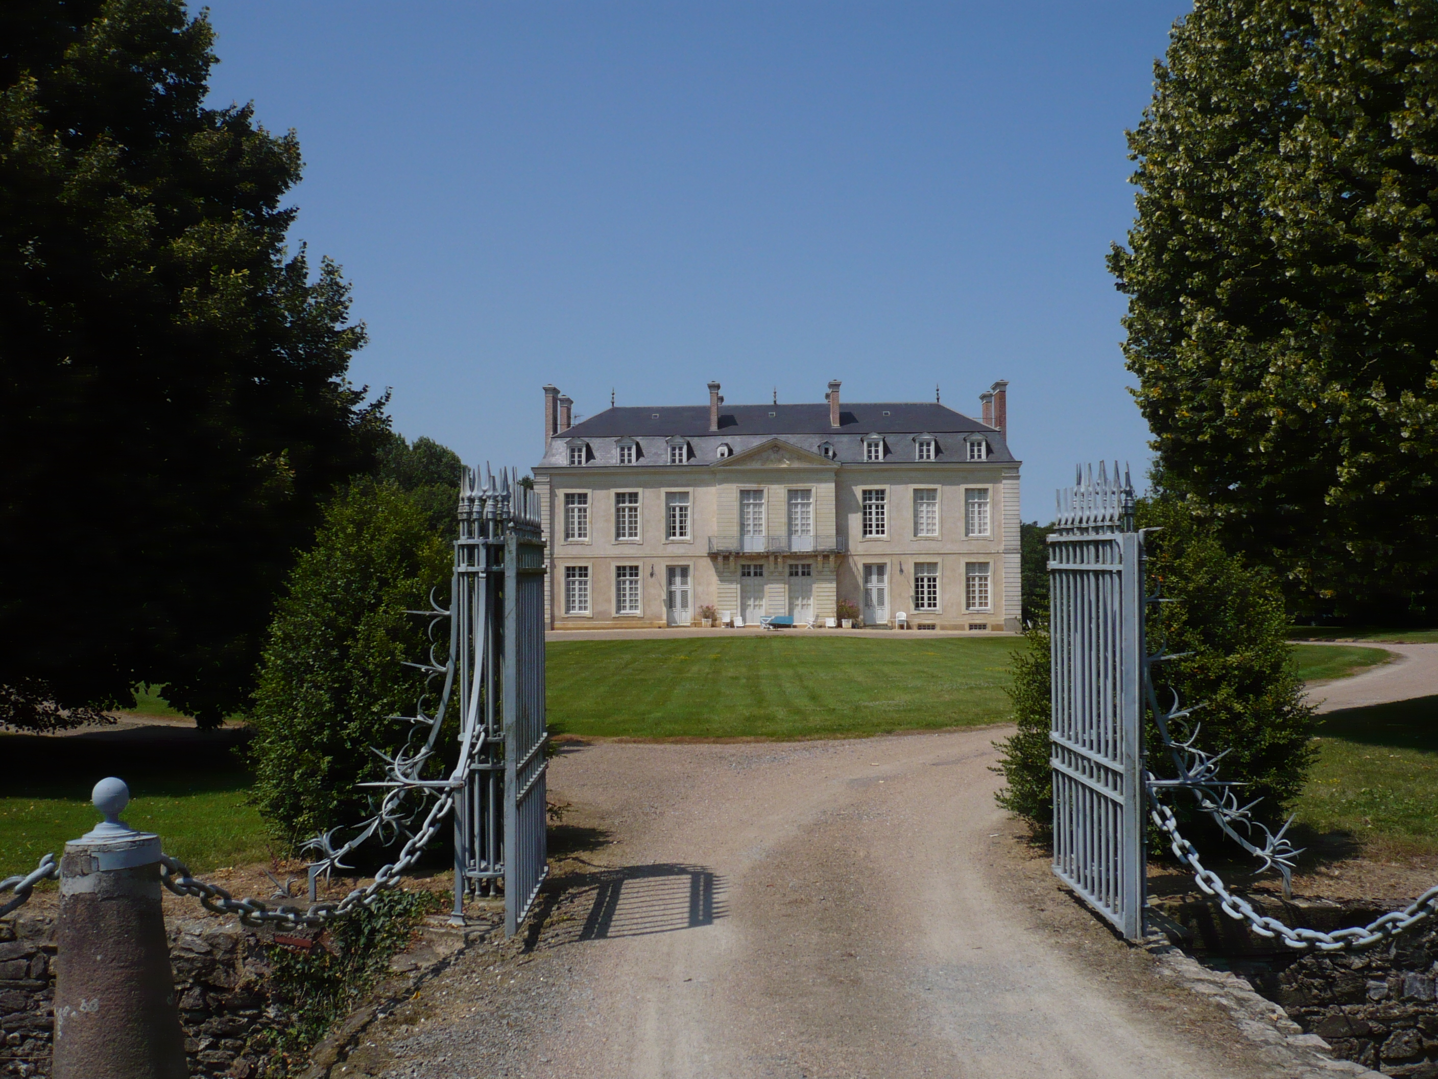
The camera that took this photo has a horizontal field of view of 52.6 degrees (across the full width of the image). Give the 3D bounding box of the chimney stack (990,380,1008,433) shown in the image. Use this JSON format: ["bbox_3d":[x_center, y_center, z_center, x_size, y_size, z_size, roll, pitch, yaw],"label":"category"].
[{"bbox_3d":[15.255,-7.202,79.194,0.650,3.000,1.800,-1,-1,1],"label":"chimney stack"}]

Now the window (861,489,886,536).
[{"bbox_3d":[8.495,-1.447,79.672,1.320,2.650,0.220,-1,-1,2],"label":"window"}]

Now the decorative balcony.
[{"bbox_3d":[2.991,0.318,74.725,7.000,0.970,1.100,-1,-1,1],"label":"decorative balcony"}]

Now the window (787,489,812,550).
[{"bbox_3d":[4.397,-1.099,79.034,1.340,3.360,0.220,-1,-1,2],"label":"window"}]

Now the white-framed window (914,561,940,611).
[{"bbox_3d":[10.824,2.454,75.804,1.220,2.470,0.200,-1,-1,1],"label":"white-framed window"}]

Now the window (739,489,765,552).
[{"bbox_3d":[1.804,-1.070,79.141,1.340,3.360,0.220,-1,-1,2],"label":"window"}]

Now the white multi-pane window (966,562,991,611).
[{"bbox_3d":[13.502,2.464,75.742,1.220,2.470,0.200,-1,-1,1],"label":"white multi-pane window"}]

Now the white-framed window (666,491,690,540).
[{"bbox_3d":[-2.148,-1.212,76.173,1.220,2.470,0.200,-1,-1,1],"label":"white-framed window"}]

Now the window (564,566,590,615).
[{"bbox_3d":[-7.847,2.791,80.282,1.320,2.650,0.220,-1,-1,2],"label":"window"}]

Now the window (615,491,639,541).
[{"bbox_3d":[-5.083,-1.333,80.229,1.320,2.650,0.220,-1,-1,2],"label":"window"}]

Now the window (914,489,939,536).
[{"bbox_3d":[11.311,-1.475,79.556,1.320,2.650,0.220,-1,-1,2],"label":"window"}]

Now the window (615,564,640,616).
[{"bbox_3d":[-4.761,2.630,76.157,1.220,2.470,0.200,-1,-1,1],"label":"window"}]

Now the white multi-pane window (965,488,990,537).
[{"bbox_3d":[14.087,-1.473,79.442,1.320,2.650,0.220,-1,-1,2],"label":"white multi-pane window"}]

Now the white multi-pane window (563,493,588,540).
[{"bbox_3d":[-7.469,-1.161,76.294,1.220,2.470,0.200,-1,-1,1],"label":"white multi-pane window"}]

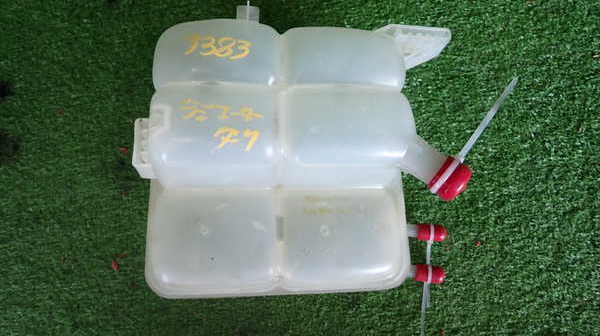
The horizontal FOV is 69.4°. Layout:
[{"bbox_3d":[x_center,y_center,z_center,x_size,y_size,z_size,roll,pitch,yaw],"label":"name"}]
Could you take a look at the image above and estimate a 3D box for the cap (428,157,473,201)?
[{"bbox_3d":[0.135,0.010,0.390,0.036,0.036,0.027,-42,74,-17],"label":"cap"}]

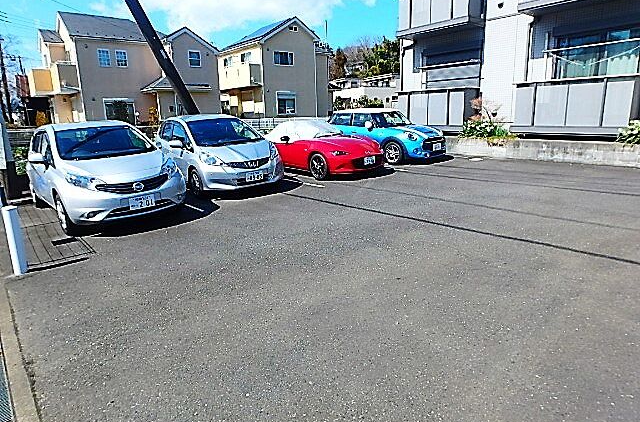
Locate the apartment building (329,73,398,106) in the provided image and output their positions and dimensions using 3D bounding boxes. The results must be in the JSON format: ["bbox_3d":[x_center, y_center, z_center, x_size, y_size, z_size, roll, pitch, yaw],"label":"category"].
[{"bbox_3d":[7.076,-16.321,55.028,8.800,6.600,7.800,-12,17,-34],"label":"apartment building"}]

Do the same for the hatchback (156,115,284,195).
[{"bbox_3d":[-2.390,-1.358,8.659,1.715,1.525,3.900,-14,19,-36],"label":"hatchback"}]

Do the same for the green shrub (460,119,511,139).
[{"bbox_3d":[4.555,-2.283,10.785,0.650,0.560,1.100,-14,19,-39],"label":"green shrub"}]

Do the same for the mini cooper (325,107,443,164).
[{"bbox_3d":[1.879,-2.280,11.493,1.747,1.415,3.850,-14,19,-37],"label":"mini cooper"}]

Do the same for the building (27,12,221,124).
[{"bbox_3d":[-12.717,-8.504,25.411,10.000,7.600,7.500,-12,17,-34],"label":"building"}]

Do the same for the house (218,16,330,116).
[{"bbox_3d":[-3.709,-10.292,30.468,5.950,8.000,8.250,-12,17,-34],"label":"house"}]

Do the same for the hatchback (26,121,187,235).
[{"bbox_3d":[-3.785,-0.747,6.612,1.715,1.525,4.100,-16,20,-40],"label":"hatchback"}]

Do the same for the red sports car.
[{"bbox_3d":[-0.108,-1.648,9.853,1.755,1.235,3.915,-14,19,-37],"label":"red sports car"}]

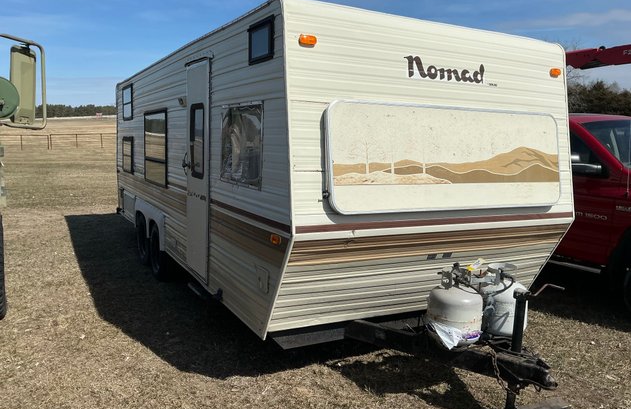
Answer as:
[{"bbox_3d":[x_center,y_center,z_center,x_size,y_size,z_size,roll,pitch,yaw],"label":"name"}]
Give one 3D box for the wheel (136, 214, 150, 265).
[{"bbox_3d":[-2.141,0.431,6.630,0.200,0.670,0.670,-2,8,-29],"label":"wheel"}]

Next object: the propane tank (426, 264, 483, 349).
[{"bbox_3d":[0.824,0.600,3.022,0.315,0.440,0.315,2,7,0],"label":"propane tank"}]

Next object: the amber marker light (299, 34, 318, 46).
[{"bbox_3d":[-0.031,-0.898,2.779,0.105,0.050,0.035,-2,-1,-29],"label":"amber marker light"}]

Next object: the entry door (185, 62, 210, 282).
[{"bbox_3d":[-0.976,-0.280,4.245,0.050,1.780,0.630,-2,8,-29],"label":"entry door"}]

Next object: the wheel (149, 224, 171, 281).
[{"bbox_3d":[-1.725,0.536,5.884,0.200,0.670,0.670,-2,8,-29],"label":"wheel"}]

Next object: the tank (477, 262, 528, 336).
[{"bbox_3d":[1.167,0.589,3.212,0.315,0.440,0.315,-2,8,-29],"label":"tank"}]

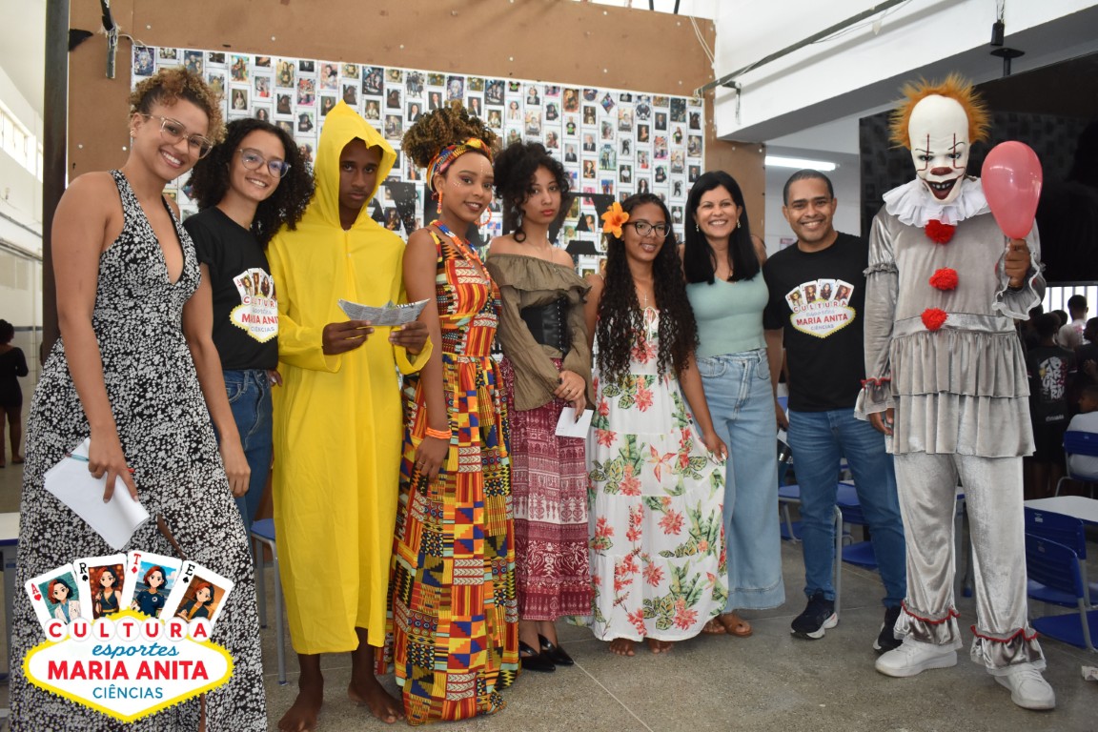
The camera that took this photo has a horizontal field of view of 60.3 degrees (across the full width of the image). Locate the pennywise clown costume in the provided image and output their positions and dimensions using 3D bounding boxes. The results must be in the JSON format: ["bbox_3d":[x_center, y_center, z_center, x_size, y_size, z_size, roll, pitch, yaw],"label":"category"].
[{"bbox_3d":[1.276,0.044,2.982,0.620,1.890,0.500,1,2,27],"label":"pennywise clown costume"}]

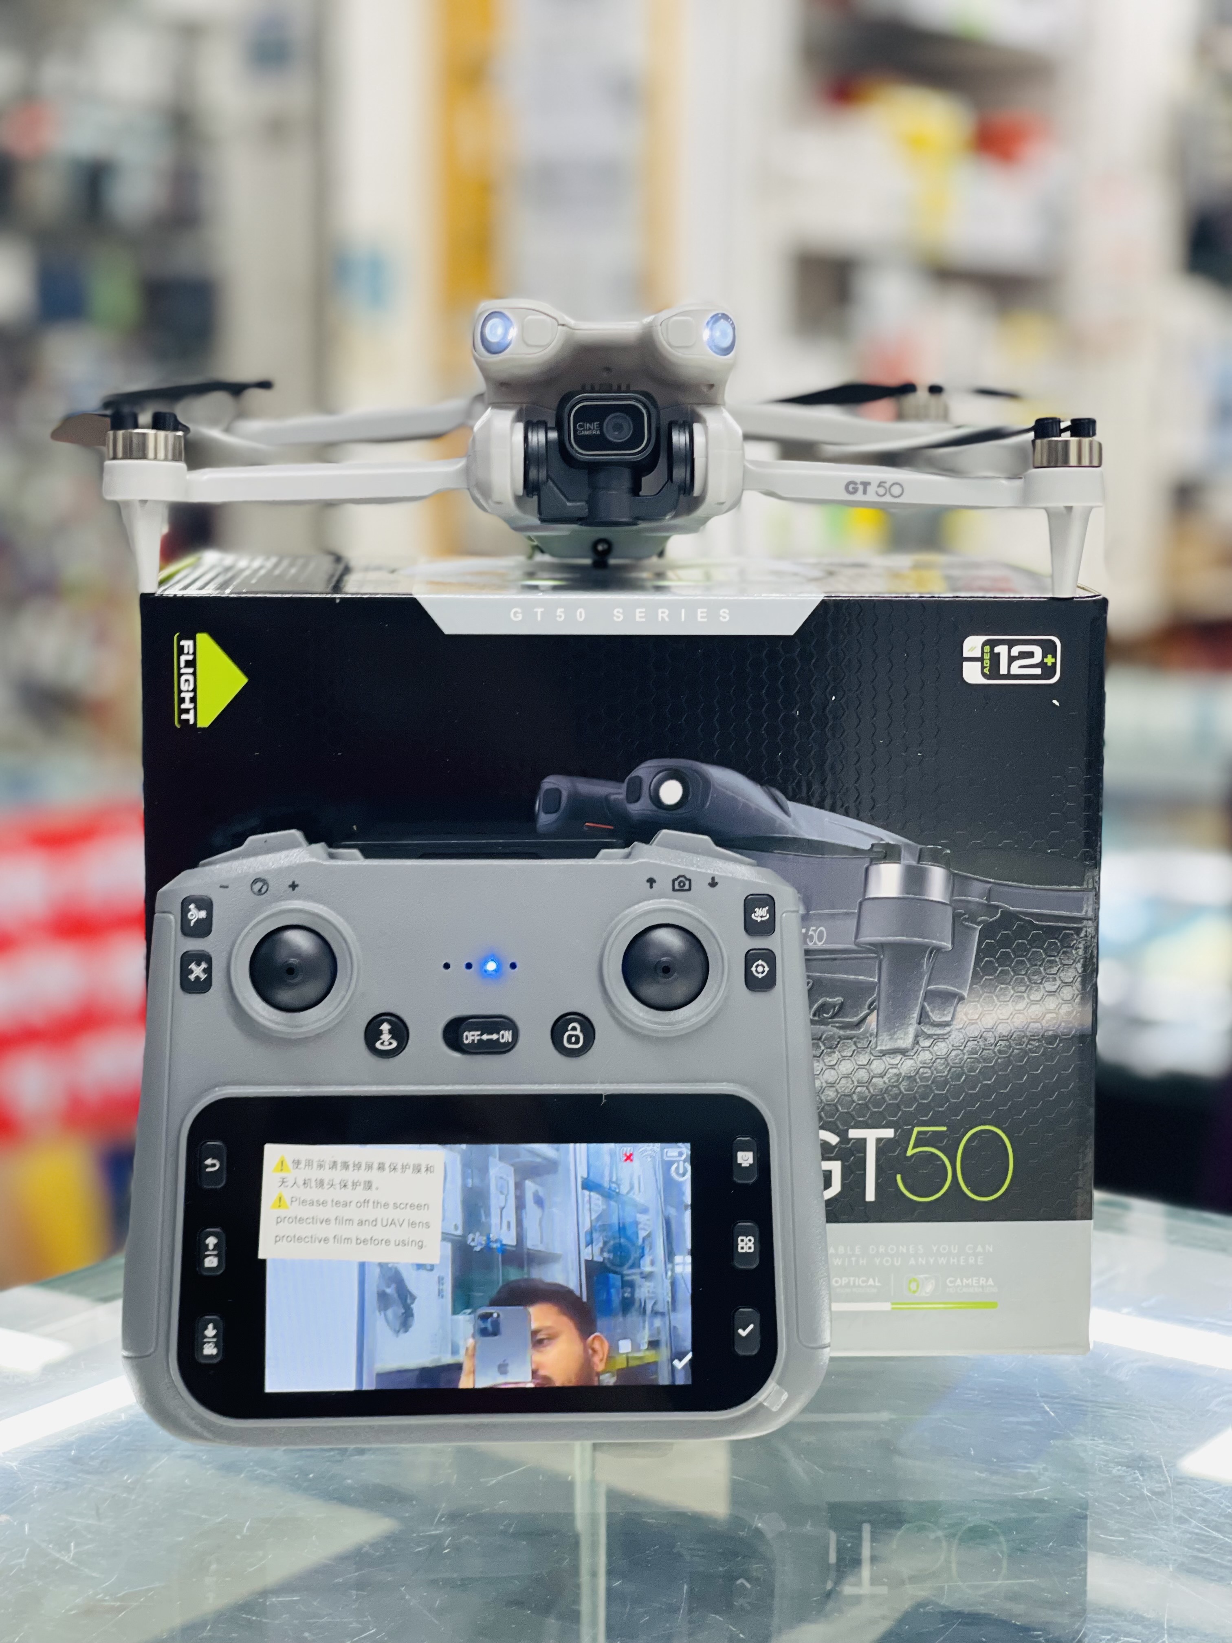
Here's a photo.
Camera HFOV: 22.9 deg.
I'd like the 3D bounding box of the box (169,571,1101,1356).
[{"bbox_3d":[-0.001,0.032,0.831,0.240,0.196,0.130,0,8,-3],"label":"box"}]

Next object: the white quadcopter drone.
[{"bbox_3d":[-0.010,-0.106,0.845,0.265,0.073,0.220,0,8,-4],"label":"white quadcopter drone"}]

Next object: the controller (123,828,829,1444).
[{"bbox_3d":[-0.034,0.075,0.735,0.166,0.145,0.050,0,0,-5],"label":"controller"}]

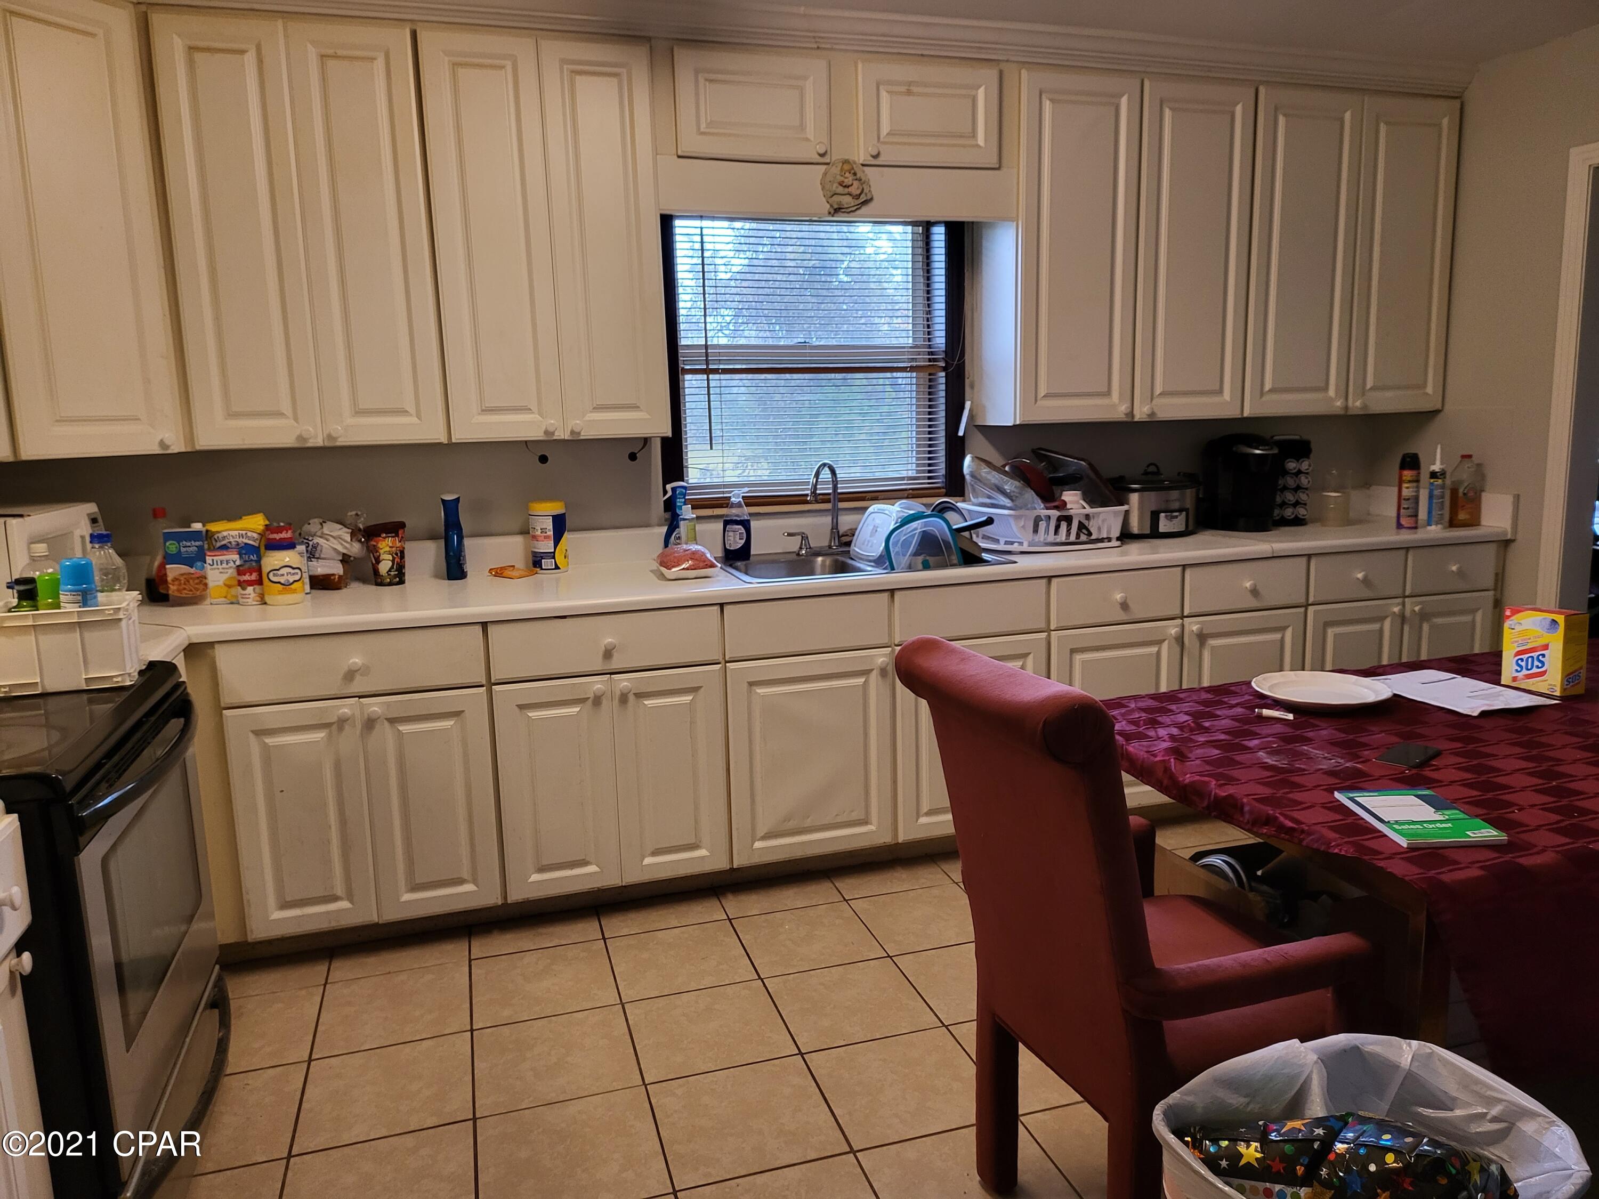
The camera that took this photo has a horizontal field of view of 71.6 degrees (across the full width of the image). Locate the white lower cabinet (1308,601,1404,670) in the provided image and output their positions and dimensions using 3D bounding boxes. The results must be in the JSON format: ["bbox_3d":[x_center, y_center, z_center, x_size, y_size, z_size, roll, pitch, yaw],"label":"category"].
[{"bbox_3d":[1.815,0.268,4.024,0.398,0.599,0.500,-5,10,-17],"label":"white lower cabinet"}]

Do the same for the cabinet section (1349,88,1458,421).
[{"bbox_3d":[2.062,-1.212,3.997,0.414,1.055,0.290,-5,10,-17],"label":"cabinet section"}]

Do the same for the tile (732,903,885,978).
[{"bbox_3d":[0.020,0.883,2.882,0.330,0.010,0.330,-5,10,-18],"label":"tile"}]

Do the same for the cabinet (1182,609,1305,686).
[{"bbox_3d":[1.316,0.290,3.809,0.451,0.585,0.616,-5,10,-17],"label":"cabinet"}]

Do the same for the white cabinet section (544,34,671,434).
[{"bbox_3d":[-0.574,-1.000,3.201,0.299,1.055,0.290,-5,10,-17],"label":"white cabinet section"}]

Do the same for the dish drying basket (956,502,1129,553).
[{"bbox_3d":[0.832,-0.251,3.760,0.440,0.136,0.370,-5,10,-17],"label":"dish drying basket"}]

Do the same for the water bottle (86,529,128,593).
[{"bbox_3d":[-1.377,-0.011,2.213,0.083,0.246,0.083,-5,10,-17],"label":"water bottle"}]

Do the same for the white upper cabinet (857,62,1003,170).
[{"bbox_3d":[0.354,-1.486,3.492,0.462,0.295,0.300,-5,10,-17],"label":"white upper cabinet"}]

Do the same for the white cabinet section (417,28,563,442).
[{"bbox_3d":[-0.864,-0.977,3.114,0.297,1.055,0.290,-5,10,-17],"label":"white cabinet section"}]

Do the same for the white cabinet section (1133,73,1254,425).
[{"bbox_3d":[1.248,-1.146,3.751,0.424,1.055,0.290,-5,10,-17],"label":"white cabinet section"}]

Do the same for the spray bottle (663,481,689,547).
[{"bbox_3d":[-0.387,-0.238,3.509,0.105,0.264,0.062,-5,10,-17],"label":"spray bottle"}]

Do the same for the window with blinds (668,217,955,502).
[{"bbox_3d":[0.058,-0.781,3.603,0.982,0.945,0.074,-5,10,-17],"label":"window with blinds"}]

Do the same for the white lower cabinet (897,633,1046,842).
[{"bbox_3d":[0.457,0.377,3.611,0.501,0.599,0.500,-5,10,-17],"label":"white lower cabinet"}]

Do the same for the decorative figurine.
[{"bbox_3d":[0.137,-1.185,3.173,0.148,0.155,0.030,-5,10,-17],"label":"decorative figurine"}]

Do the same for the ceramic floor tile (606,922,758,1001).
[{"bbox_3d":[-0.301,0.909,2.789,0.330,0.010,0.330,-5,10,-17],"label":"ceramic floor tile"}]

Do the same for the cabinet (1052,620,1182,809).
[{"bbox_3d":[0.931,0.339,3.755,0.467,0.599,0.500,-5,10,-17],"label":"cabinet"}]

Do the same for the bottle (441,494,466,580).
[{"bbox_3d":[-0.977,-0.177,3.138,0.064,0.240,0.060,-5,10,-17],"label":"bottle"}]

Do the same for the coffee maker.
[{"bbox_3d":[1.536,-0.415,3.868,0.250,0.328,0.320,-2,10,-1],"label":"coffee maker"}]

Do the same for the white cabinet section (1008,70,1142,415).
[{"bbox_3d":[0.842,-1.114,3.629,0.418,1.055,0.290,-5,10,-17],"label":"white cabinet section"}]

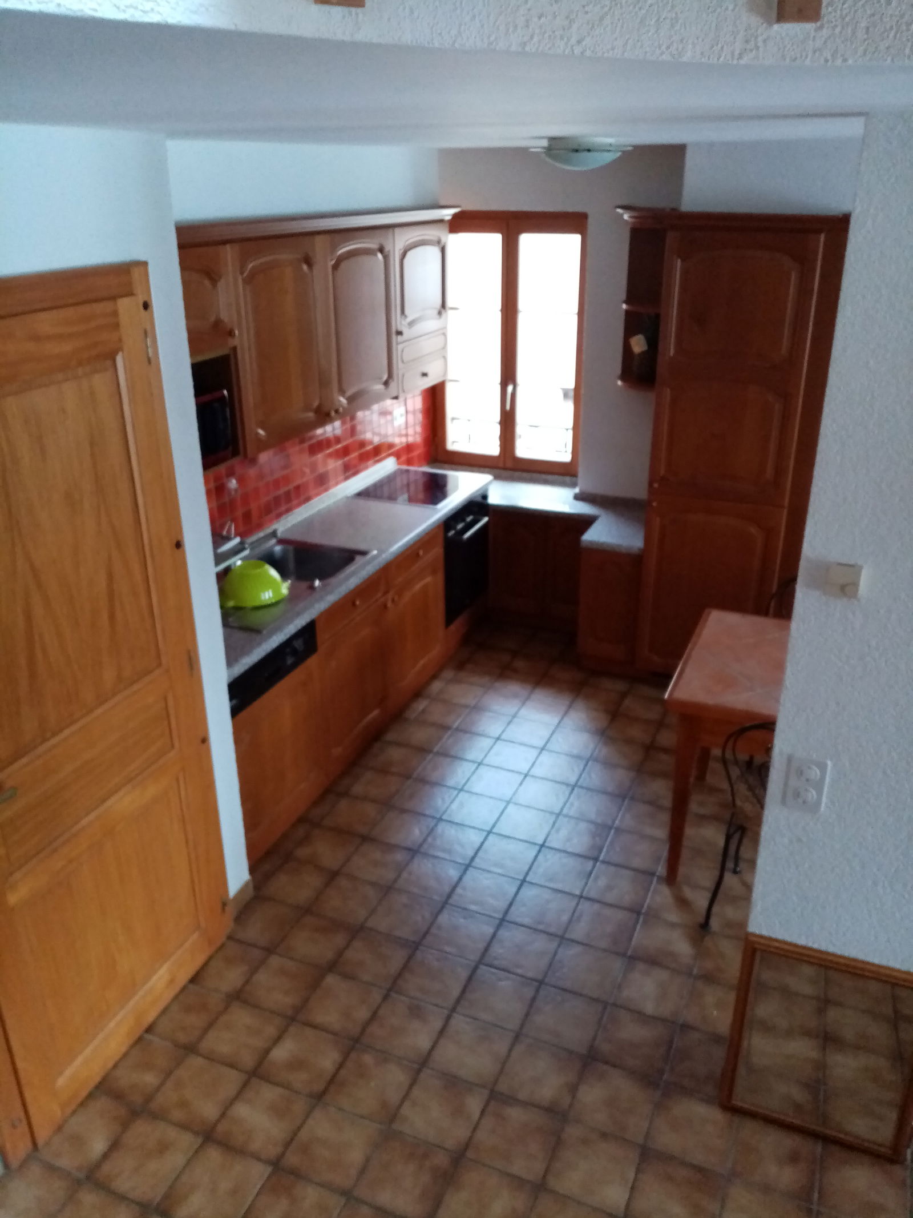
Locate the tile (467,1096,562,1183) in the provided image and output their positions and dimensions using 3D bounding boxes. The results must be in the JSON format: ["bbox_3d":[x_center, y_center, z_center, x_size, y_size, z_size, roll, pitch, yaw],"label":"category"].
[{"bbox_3d":[0.150,1.364,2.354,0.195,0.014,0.195,9,26,22],"label":"tile"}]

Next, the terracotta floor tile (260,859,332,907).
[{"bbox_3d":[-0.569,0.978,3.250,0.195,0.014,0.195,9,26,22],"label":"terracotta floor tile"}]

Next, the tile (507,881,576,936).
[{"bbox_3d":[0.299,1.050,3.207,0.197,0.010,0.197,9,26,22],"label":"tile"}]

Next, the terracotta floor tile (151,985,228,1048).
[{"bbox_3d":[-0.796,1.210,2.726,0.195,0.014,0.195,9,26,22],"label":"terracotta floor tile"}]

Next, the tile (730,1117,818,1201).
[{"bbox_3d":[0.815,1.383,2.302,0.200,0.010,0.200,9,25,22],"label":"tile"}]

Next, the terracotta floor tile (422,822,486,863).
[{"bbox_3d":[-0.009,0.888,3.477,0.200,0.010,0.200,9,25,22],"label":"terracotta floor tile"}]

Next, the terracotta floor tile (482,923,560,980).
[{"bbox_3d":[0.209,1.108,2.971,0.196,0.010,0.196,9,26,22],"label":"terracotta floor tile"}]

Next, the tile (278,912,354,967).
[{"bbox_3d":[-0.455,1.091,3.031,0.196,0.010,0.196,9,26,22],"label":"tile"}]

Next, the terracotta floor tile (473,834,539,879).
[{"bbox_3d":[0.183,0.914,3.382,0.195,0.014,0.195,9,26,22],"label":"terracotta floor tile"}]

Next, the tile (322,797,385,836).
[{"bbox_3d":[-0.398,0.820,3.606,0.199,0.012,0.199,10,26,21],"label":"tile"}]

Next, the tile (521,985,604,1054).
[{"bbox_3d":[0.317,1.214,2.709,0.200,0.010,0.200,9,25,22],"label":"tile"}]

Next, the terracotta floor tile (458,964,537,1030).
[{"bbox_3d":[0.128,1.210,2.849,0.197,0.010,0.197,9,26,22],"label":"terracotta floor tile"}]

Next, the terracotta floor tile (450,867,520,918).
[{"bbox_3d":[0.100,0.998,3.225,0.196,0.010,0.196,9,26,22],"label":"terracotta floor tile"}]

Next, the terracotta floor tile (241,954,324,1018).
[{"bbox_3d":[-0.535,1.165,2.823,0.195,0.014,0.195,9,26,22],"label":"terracotta floor tile"}]

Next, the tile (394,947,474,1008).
[{"bbox_3d":[-0.067,1.151,2.864,0.200,0.010,0.200,9,25,22],"label":"tile"}]

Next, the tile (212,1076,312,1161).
[{"bbox_3d":[-0.505,1.338,2.394,0.199,0.012,0.199,10,26,21],"label":"tile"}]

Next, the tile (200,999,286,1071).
[{"bbox_3d":[-0.635,1.272,2.725,0.197,0.010,0.197,9,26,22],"label":"tile"}]

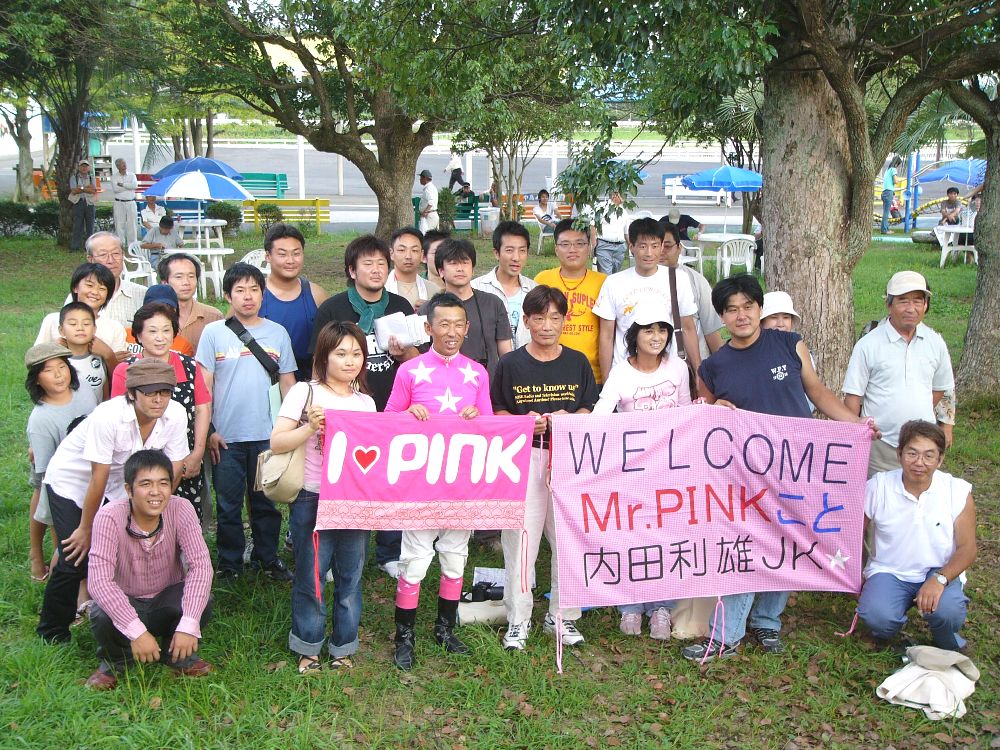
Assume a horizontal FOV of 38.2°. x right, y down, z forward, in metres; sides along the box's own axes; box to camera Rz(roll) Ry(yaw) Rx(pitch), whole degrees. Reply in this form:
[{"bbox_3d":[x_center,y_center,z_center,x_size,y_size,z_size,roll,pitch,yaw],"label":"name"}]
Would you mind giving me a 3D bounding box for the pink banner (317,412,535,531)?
[{"bbox_3d":[-0.321,0.407,6.215,0.930,0.520,0.060,-2,10,-10],"label":"pink banner"}]

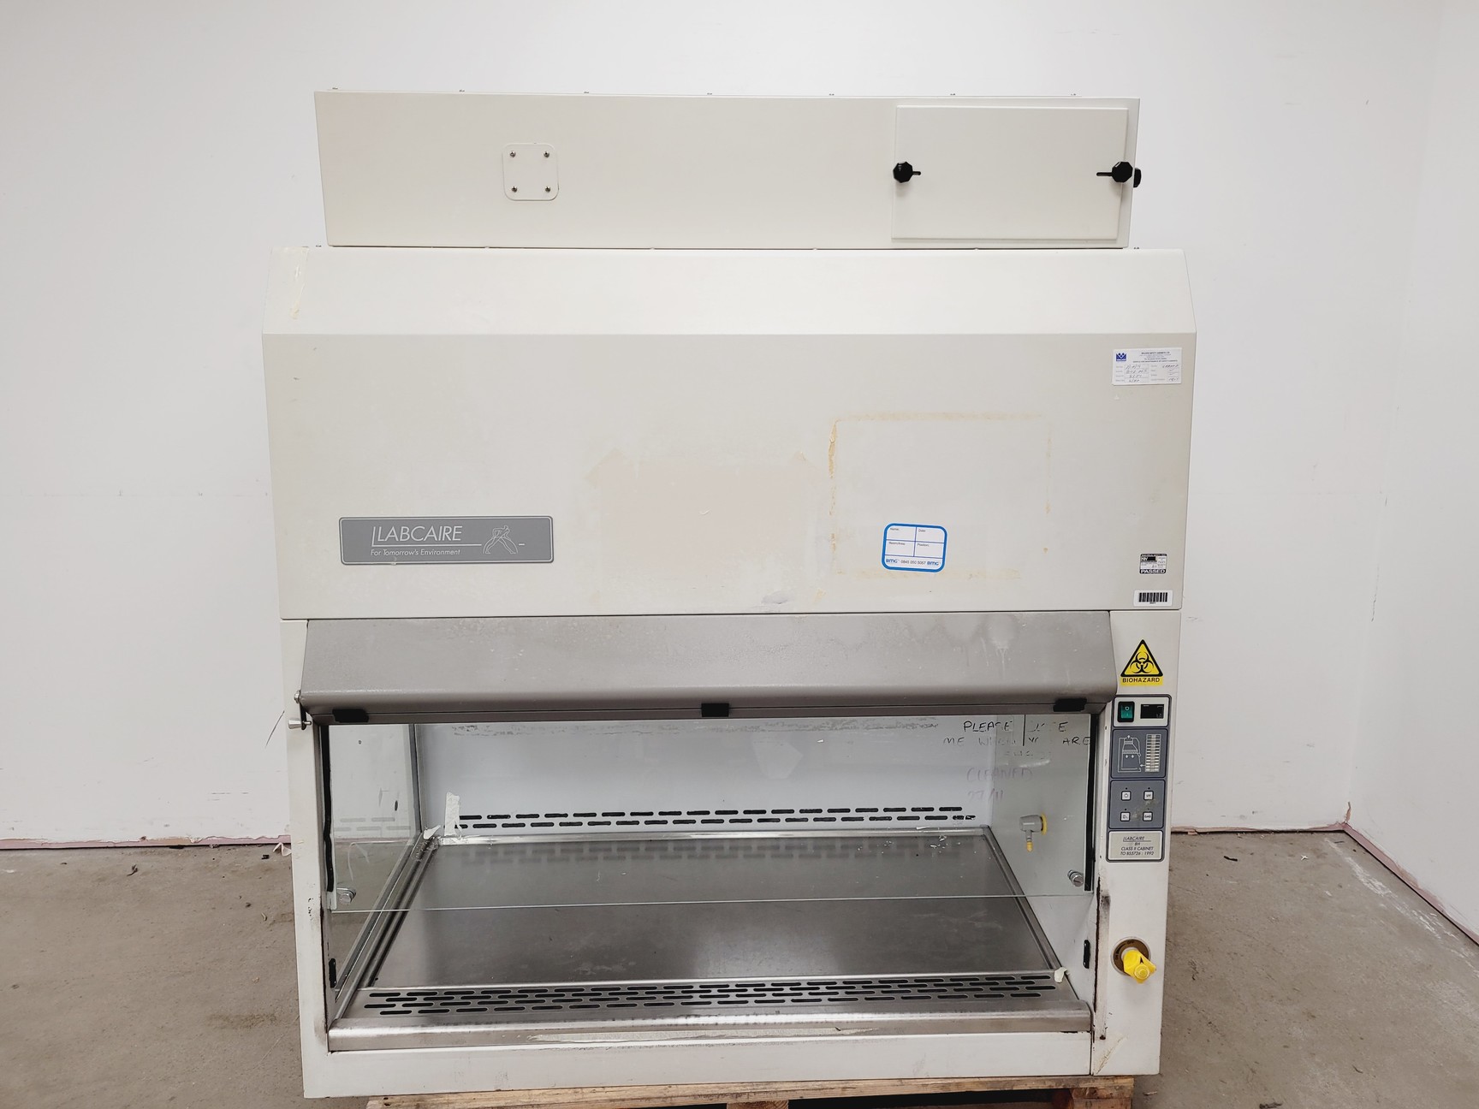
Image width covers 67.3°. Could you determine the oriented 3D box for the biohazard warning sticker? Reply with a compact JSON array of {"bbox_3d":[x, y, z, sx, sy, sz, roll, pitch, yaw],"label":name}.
[{"bbox_3d":[0.610,0.165,1.683,0.066,0.072,0.002,-1,7,-2],"label":"biohazard warning sticker"}]

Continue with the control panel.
[{"bbox_3d":[0.614,0.345,1.702,0.090,0.264,0.008,-1,7,-2],"label":"control panel"}]

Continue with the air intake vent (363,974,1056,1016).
[{"bbox_3d":[-0.042,0.722,1.823,1.131,0.008,0.060,-1,12,-2],"label":"air intake vent"}]

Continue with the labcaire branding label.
[{"bbox_3d":[-0.424,-0.020,1.619,0.305,0.070,0.004,-1,8,-2],"label":"labcaire branding label"}]

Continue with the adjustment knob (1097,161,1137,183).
[{"bbox_3d":[0.554,-0.561,1.636,0.043,0.029,0.040,-1,12,-2],"label":"adjustment knob"}]

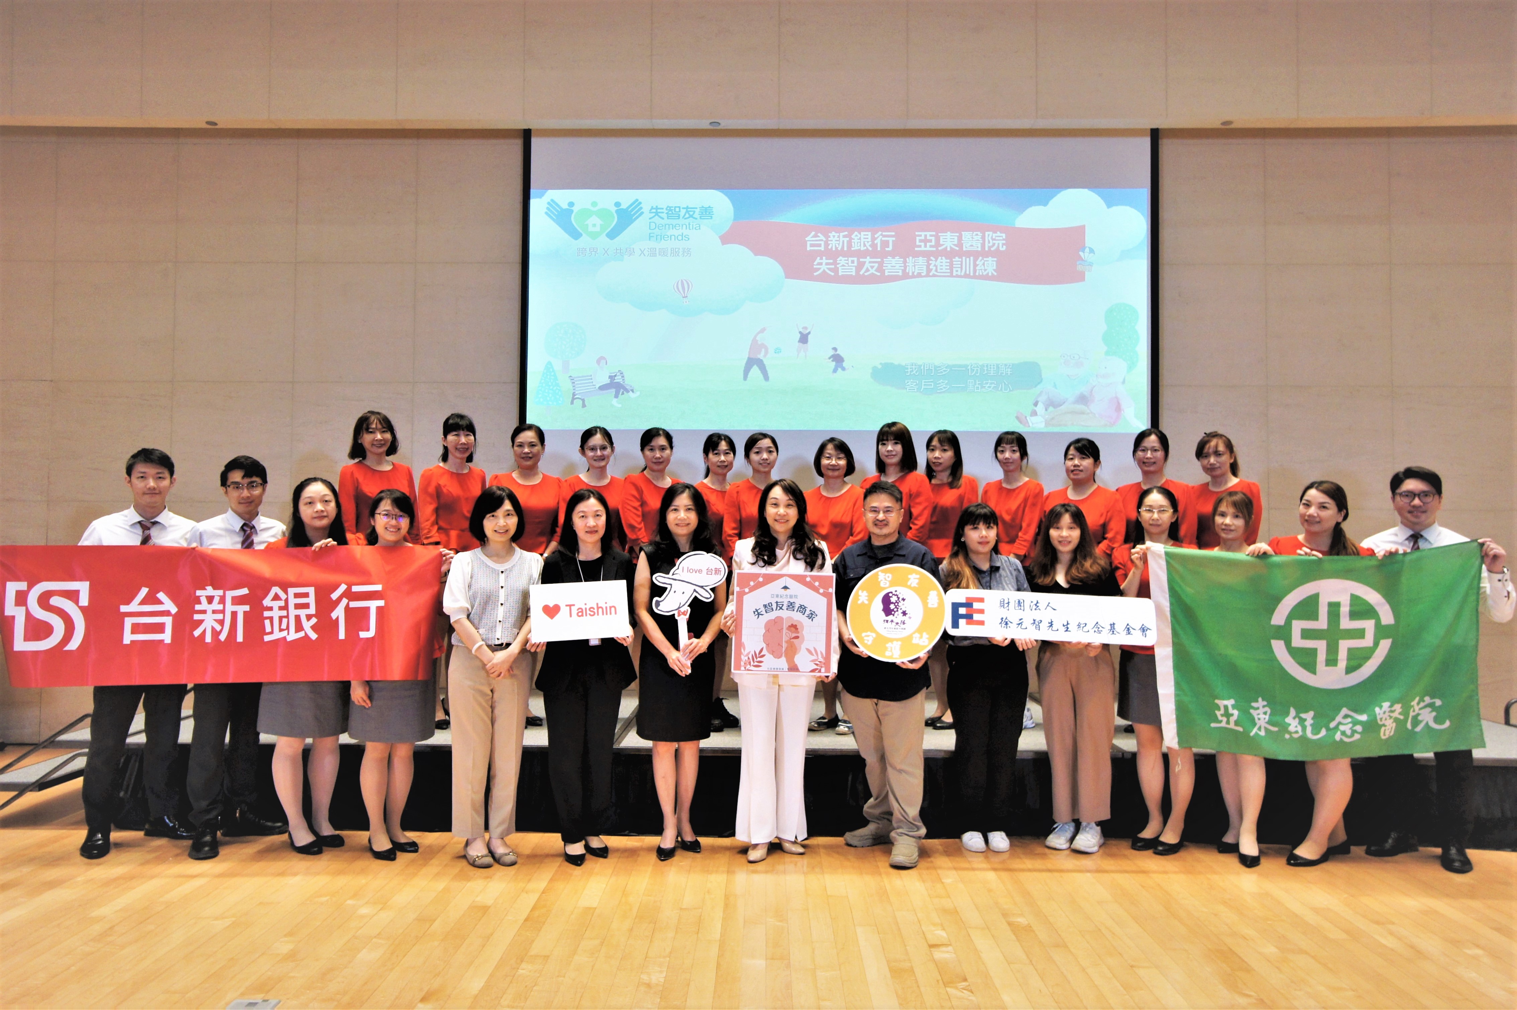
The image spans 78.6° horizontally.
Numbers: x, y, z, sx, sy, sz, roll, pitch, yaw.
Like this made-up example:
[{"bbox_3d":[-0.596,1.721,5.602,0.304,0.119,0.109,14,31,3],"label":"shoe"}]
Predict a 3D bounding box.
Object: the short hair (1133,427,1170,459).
[{"bbox_3d":[2.168,-0.334,5.120,0.195,0.185,0.205,0,-2,24],"label":"short hair"}]

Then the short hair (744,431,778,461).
[{"bbox_3d":[0.018,-0.313,5.040,0.185,0.185,0.200,1,-2,-9],"label":"short hair"}]

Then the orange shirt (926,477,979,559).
[{"bbox_3d":[1.008,0.069,4.930,0.360,0.440,0.260,-1,-2,18],"label":"orange shirt"}]

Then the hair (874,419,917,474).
[{"bbox_3d":[0.726,-0.299,4.880,0.215,0.265,0.230,0,-2,14],"label":"hair"}]

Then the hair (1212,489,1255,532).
[{"bbox_3d":[2.136,0.024,4.170,0.190,0.200,0.210,0,-1,32],"label":"hair"}]

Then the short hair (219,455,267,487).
[{"bbox_3d":[-2.342,-0.154,4.220,0.180,0.165,0.210,1,-2,-24],"label":"short hair"}]

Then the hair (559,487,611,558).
[{"bbox_3d":[-0.772,0.076,4.120,0.225,0.310,0.220,1,-1,-9],"label":"hair"}]

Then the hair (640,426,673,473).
[{"bbox_3d":[-0.539,-0.288,4.890,0.175,0.235,0.210,0,-2,-5],"label":"hair"}]

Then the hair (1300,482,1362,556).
[{"bbox_3d":[2.543,0.066,4.120,0.250,0.360,0.220,1,-2,-40],"label":"hair"}]

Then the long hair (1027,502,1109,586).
[{"bbox_3d":[1.403,0.177,4.200,0.358,0.381,0.250,0,-1,12],"label":"long hair"}]

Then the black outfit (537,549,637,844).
[{"bbox_3d":[-0.778,0.861,4.210,0.435,1.315,0.290,1,-2,-7],"label":"black outfit"}]

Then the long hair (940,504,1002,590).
[{"bbox_3d":[0.980,0.194,4.280,0.280,0.430,0.250,0,-1,2],"label":"long hair"}]

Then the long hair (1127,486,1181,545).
[{"bbox_3d":[1.817,0.051,4.240,0.215,0.280,0.210,0,-2,21],"label":"long hair"}]

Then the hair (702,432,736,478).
[{"bbox_3d":[-0.214,-0.269,5.000,0.180,0.250,0.220,1,-1,-15],"label":"hair"}]

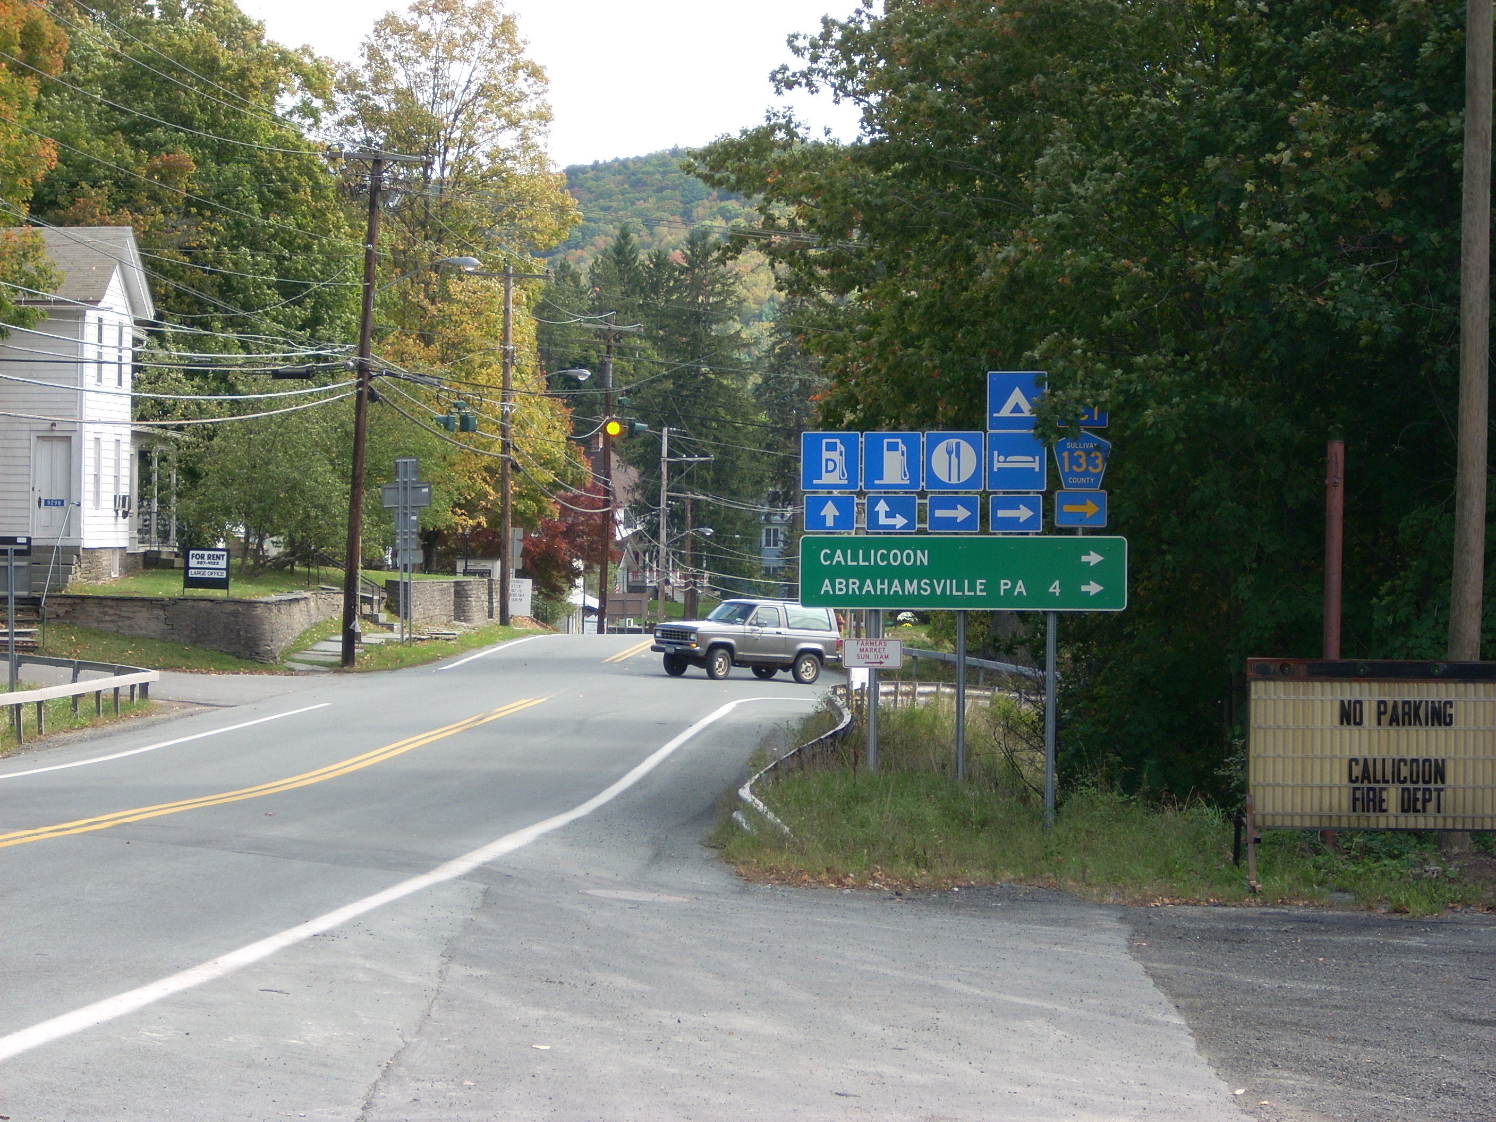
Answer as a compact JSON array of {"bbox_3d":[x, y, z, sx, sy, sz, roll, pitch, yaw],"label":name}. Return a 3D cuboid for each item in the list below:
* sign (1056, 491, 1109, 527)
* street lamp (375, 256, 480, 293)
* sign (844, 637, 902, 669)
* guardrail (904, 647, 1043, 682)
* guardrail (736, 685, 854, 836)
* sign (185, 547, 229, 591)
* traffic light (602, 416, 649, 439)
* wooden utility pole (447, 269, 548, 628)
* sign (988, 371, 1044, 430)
[{"bbox_3d":[3.432,-0.535,49.800,0.535,0.382,0.040,0,0,6],"label":"sign"},{"bbox_3d":[-7.026,-6.271,106.000,2.300,0.790,0.360,0,0,3],"label":"street lamp"},{"bbox_3d":[1.284,0.949,49.700,0.610,0.307,0.040,0,0,6],"label":"sign"},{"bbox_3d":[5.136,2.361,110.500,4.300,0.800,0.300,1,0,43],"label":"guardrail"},{"bbox_3d":[0.650,2.270,60.000,1.600,0.850,26.000,0,0,3],"label":"guardrail"},{"bbox_3d":[-11.515,0.169,103.000,0.950,0.880,0.060,0,0,-3],"label":"sign"},{"bbox_3d":[-2.637,-2.875,104.000,0.970,0.460,0.480,0,0,2],"label":"traffic light"},{"bbox_3d":[-7.116,-3.397,140.000,2.650,10.500,0.380,0,0,0],"label":"wooden utility pole"},{"bbox_3d":[2.767,-1.641,49.736,0.610,0.610,0.030,0,0,10],"label":"sign"}]

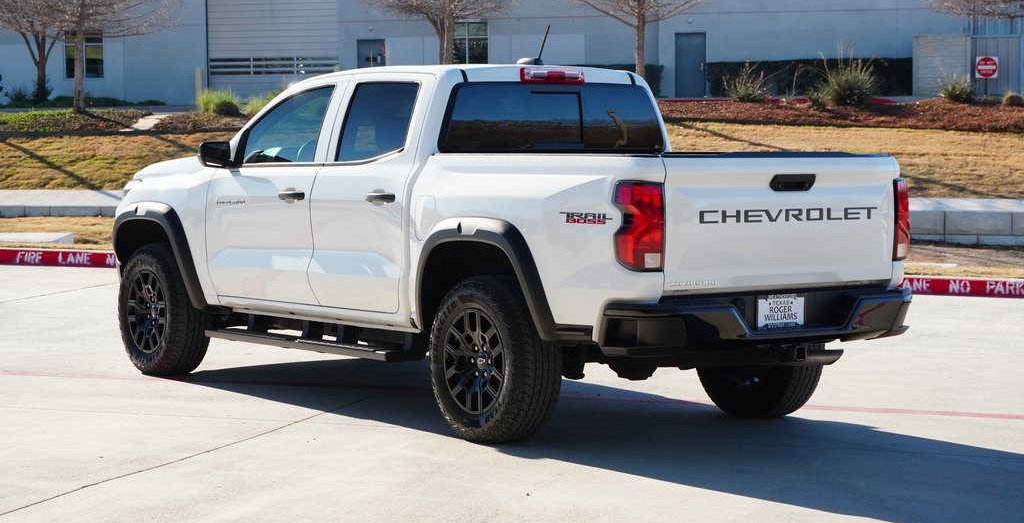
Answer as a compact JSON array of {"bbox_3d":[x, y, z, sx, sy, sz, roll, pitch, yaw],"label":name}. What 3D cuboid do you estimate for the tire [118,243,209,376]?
[{"bbox_3d":[-2.092,0.296,12.530,0.272,0.790,0.790,-2,4,-37],"label":"tire"}]

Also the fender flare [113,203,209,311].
[{"bbox_3d":[-2.086,-0.061,12.400,0.135,0.595,1.130,-2,4,-37],"label":"fender flare"}]

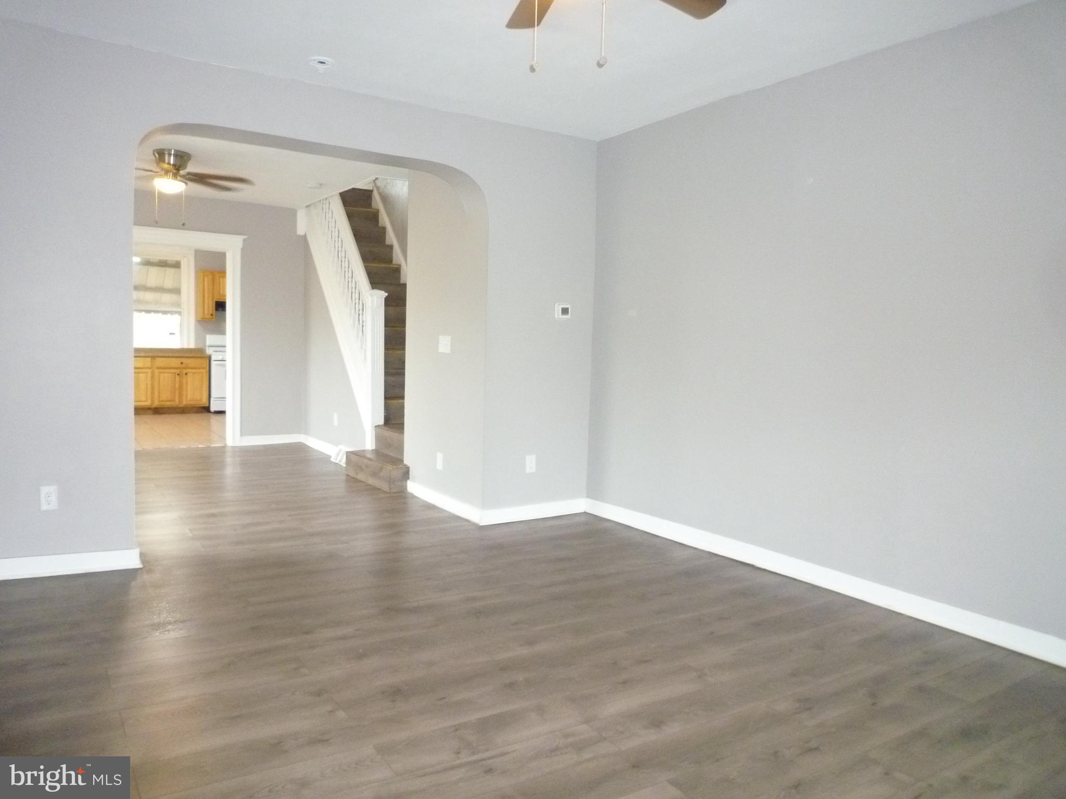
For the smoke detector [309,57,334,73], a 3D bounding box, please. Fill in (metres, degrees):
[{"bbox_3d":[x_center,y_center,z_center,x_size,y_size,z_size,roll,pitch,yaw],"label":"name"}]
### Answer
[{"bbox_3d":[-1.058,-1.658,3.843,0.125,0.045,0.125,-1,5,-32],"label":"smoke detector"}]

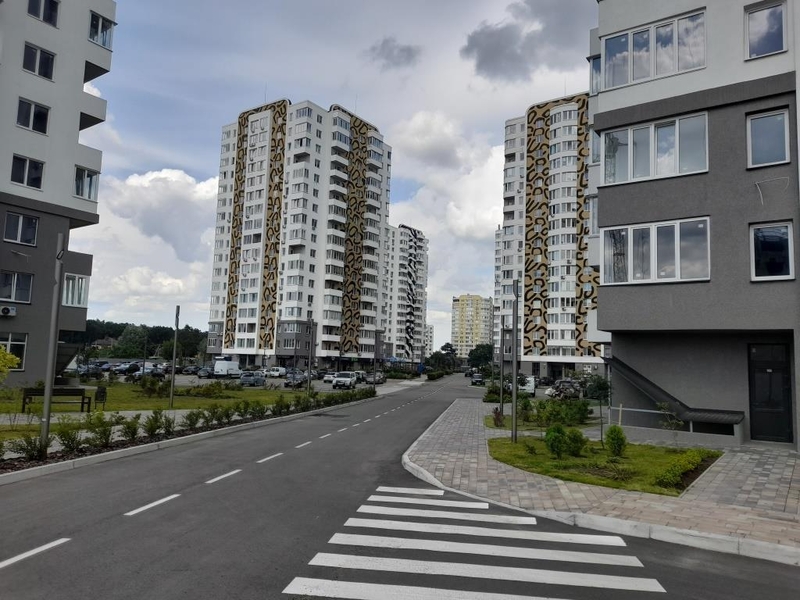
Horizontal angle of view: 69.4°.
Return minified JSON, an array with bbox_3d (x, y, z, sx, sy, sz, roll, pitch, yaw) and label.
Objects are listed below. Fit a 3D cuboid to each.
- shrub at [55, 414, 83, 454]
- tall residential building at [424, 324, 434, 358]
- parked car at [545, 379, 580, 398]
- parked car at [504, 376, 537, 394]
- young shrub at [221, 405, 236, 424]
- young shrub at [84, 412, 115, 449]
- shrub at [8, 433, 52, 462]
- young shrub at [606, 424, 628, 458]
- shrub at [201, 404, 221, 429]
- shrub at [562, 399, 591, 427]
[{"bbox_3d":[-5.910,2.377,10.367,0.460,0.670,0.450,1,-5,7],"label":"shrub"},{"bbox_3d":[20.541,33.513,417.427,16.000,31.000,18.000,1,-6,8],"label":"tall residential building"},{"bbox_3d":[13.105,7.214,46.576,1.760,1.500,4.300,-2,-7,35],"label":"parked car"},{"bbox_3d":[11.040,7.923,53.088,1.800,1.830,4.400,-1,-6,25],"label":"parked car"},{"bbox_3d":[-5.919,3.952,19.943,0.525,0.656,0.525,1,-6,8],"label":"young shrub"},{"bbox_3d":[-6.188,2.668,12.003,0.590,0.756,0.590,2,-6,0],"label":"young shrub"},{"bbox_3d":[-6.026,2.359,9.444,0.660,0.470,0.520,1,-5,7],"label":"shrub"},{"bbox_3d":[4.434,2.871,11.807,0.420,0.660,0.420,1,-5,7],"label":"young shrub"},{"bbox_3d":[-5.460,3.351,16.717,0.577,0.664,0.577,2,-6,0],"label":"shrub"},{"bbox_3d":[6.720,4.283,22.000,1.013,1.013,1.013,1,-6,8],"label":"shrub"}]

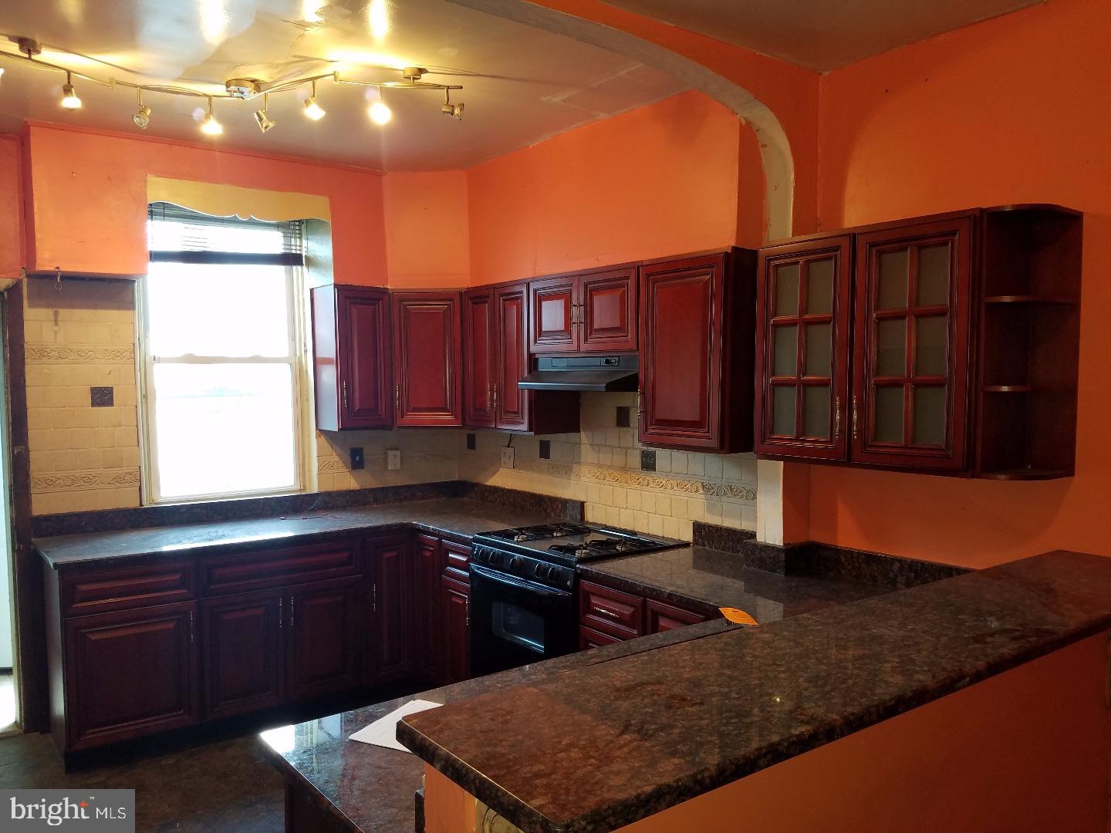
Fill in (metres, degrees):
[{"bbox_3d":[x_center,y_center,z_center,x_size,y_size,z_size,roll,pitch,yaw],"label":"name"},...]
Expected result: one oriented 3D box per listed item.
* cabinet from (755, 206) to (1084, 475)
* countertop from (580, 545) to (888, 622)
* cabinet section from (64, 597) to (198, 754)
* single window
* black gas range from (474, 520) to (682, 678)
[{"bbox_3d":[1.150,-0.223,2.765,0.337,0.774,0.930,-2,4,-38],"label":"cabinet"},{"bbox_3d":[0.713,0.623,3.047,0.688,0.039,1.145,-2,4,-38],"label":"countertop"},{"bbox_3d":[-1.967,1.089,3.797,0.513,0.549,0.560,-2,3,-37],"label":"cabinet section"},{"bbox_3d":[-1.761,-0.326,4.474,0.870,1.530,0.100,-2,4,-38],"label":"single window"},{"bbox_3d":[0.105,1.007,3.802,0.695,0.920,0.756,-2,4,-38],"label":"black gas range"}]

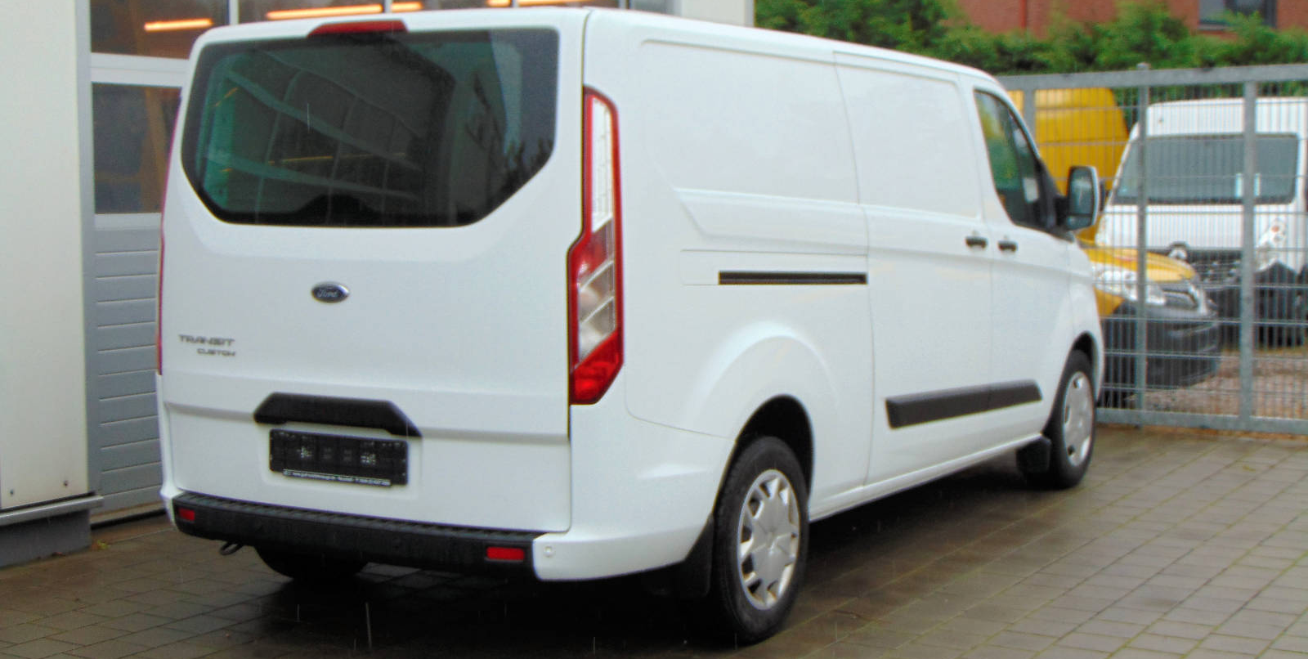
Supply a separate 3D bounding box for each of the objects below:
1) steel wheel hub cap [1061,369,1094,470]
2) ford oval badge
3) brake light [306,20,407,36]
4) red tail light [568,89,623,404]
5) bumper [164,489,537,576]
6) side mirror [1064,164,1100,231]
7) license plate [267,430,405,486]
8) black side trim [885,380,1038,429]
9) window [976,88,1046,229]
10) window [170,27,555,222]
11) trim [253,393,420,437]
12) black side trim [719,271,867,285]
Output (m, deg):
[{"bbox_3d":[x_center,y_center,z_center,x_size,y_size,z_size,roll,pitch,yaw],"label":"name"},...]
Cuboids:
[{"bbox_3d":[2.016,0.428,8.994,0.055,0.445,0.445,3,6,30],"label":"steel wheel hub cap"},{"bbox_3d":[-0.951,-0.107,5.551,0.145,0.060,0.018,3,6,29],"label":"ford oval badge"},{"bbox_3d":[-0.881,-0.899,5.620,0.367,0.046,0.055,3,6,29],"label":"brake light"},{"bbox_3d":[-0.150,-0.234,5.356,0.145,0.890,0.175,2,5,30],"label":"red tail light"},{"bbox_3d":[-0.933,0.604,5.643,1.380,0.152,0.180,3,6,29],"label":"bumper"},{"bbox_3d":[1.906,-0.591,8.457,0.175,0.285,0.150,2,5,30],"label":"side mirror"},{"bbox_3d":[-0.951,0.384,5.692,0.527,0.125,0.020,2,5,30],"label":"license plate"},{"bbox_3d":[1.252,0.286,7.498,0.040,0.115,1.730,3,3,29],"label":"black side trim"},{"bbox_3d":[1.585,-0.729,8.265,0.050,0.600,0.680,-15,-6,29],"label":"window"},{"bbox_3d":[-0.910,-0.601,5.584,1.390,0.580,0.090,3,-7,29],"label":"window"},{"bbox_3d":[-0.952,0.254,5.678,0.630,0.105,0.055,2,5,30],"label":"trim"},{"bbox_3d":[0.476,-0.167,6.191,0.035,0.042,1.100,2,2,30],"label":"black side trim"}]

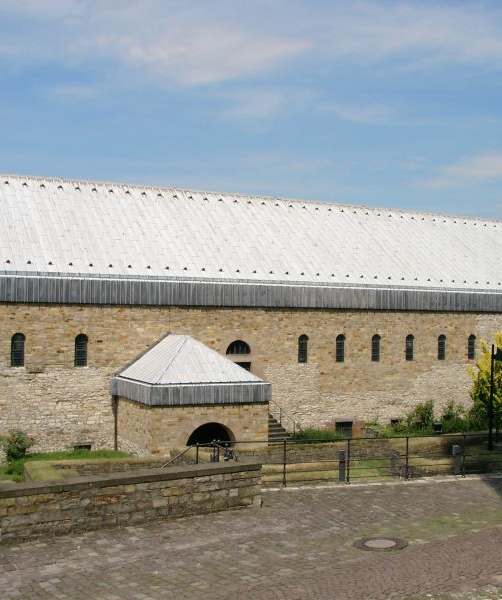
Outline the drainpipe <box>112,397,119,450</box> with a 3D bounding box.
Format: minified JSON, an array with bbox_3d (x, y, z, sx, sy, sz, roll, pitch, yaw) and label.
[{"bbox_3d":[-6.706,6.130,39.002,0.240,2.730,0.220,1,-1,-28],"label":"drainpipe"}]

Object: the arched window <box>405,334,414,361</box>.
[{"bbox_3d":[9.528,2.877,47.345,0.590,1.573,0.280,1,-2,-28],"label":"arched window"}]

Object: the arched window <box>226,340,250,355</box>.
[{"bbox_3d":[-0.709,2.535,41.997,1.475,0.745,0.300,1,-2,-28],"label":"arched window"}]

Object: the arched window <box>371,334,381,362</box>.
[{"bbox_3d":[7.471,2.881,46.776,0.640,1.600,0.270,1,-1,-28],"label":"arched window"}]

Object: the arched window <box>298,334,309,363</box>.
[{"bbox_3d":[2.890,2.720,43.861,0.590,1.591,0.280,1,-2,-28],"label":"arched window"}]

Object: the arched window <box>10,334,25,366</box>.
[{"bbox_3d":[-10.871,2.335,36.639,0.632,1.565,0.280,1,-2,-28],"label":"arched window"}]

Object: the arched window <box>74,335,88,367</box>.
[{"bbox_3d":[-8.235,2.442,38.021,0.622,1.576,0.280,1,-2,-28],"label":"arched window"}]

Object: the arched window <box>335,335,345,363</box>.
[{"bbox_3d":[5.210,2.820,45.593,0.640,1.600,0.270,1,-1,-28],"label":"arched window"}]

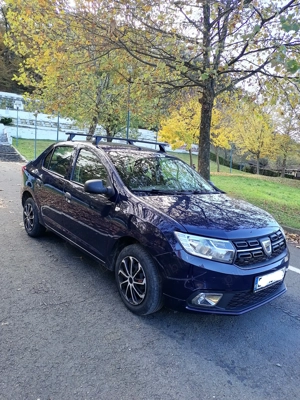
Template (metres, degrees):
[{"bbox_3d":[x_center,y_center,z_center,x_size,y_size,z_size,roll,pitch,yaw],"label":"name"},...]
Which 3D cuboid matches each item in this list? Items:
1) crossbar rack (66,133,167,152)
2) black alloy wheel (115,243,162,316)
[{"bbox_3d":[-0.435,-0.780,4.193,1.230,0.140,0.800,-1,10,-40],"label":"crossbar rack"},{"bbox_3d":[-0.107,0.697,2.672,0.190,0.615,0.615,1,9,-35],"label":"black alloy wheel"}]

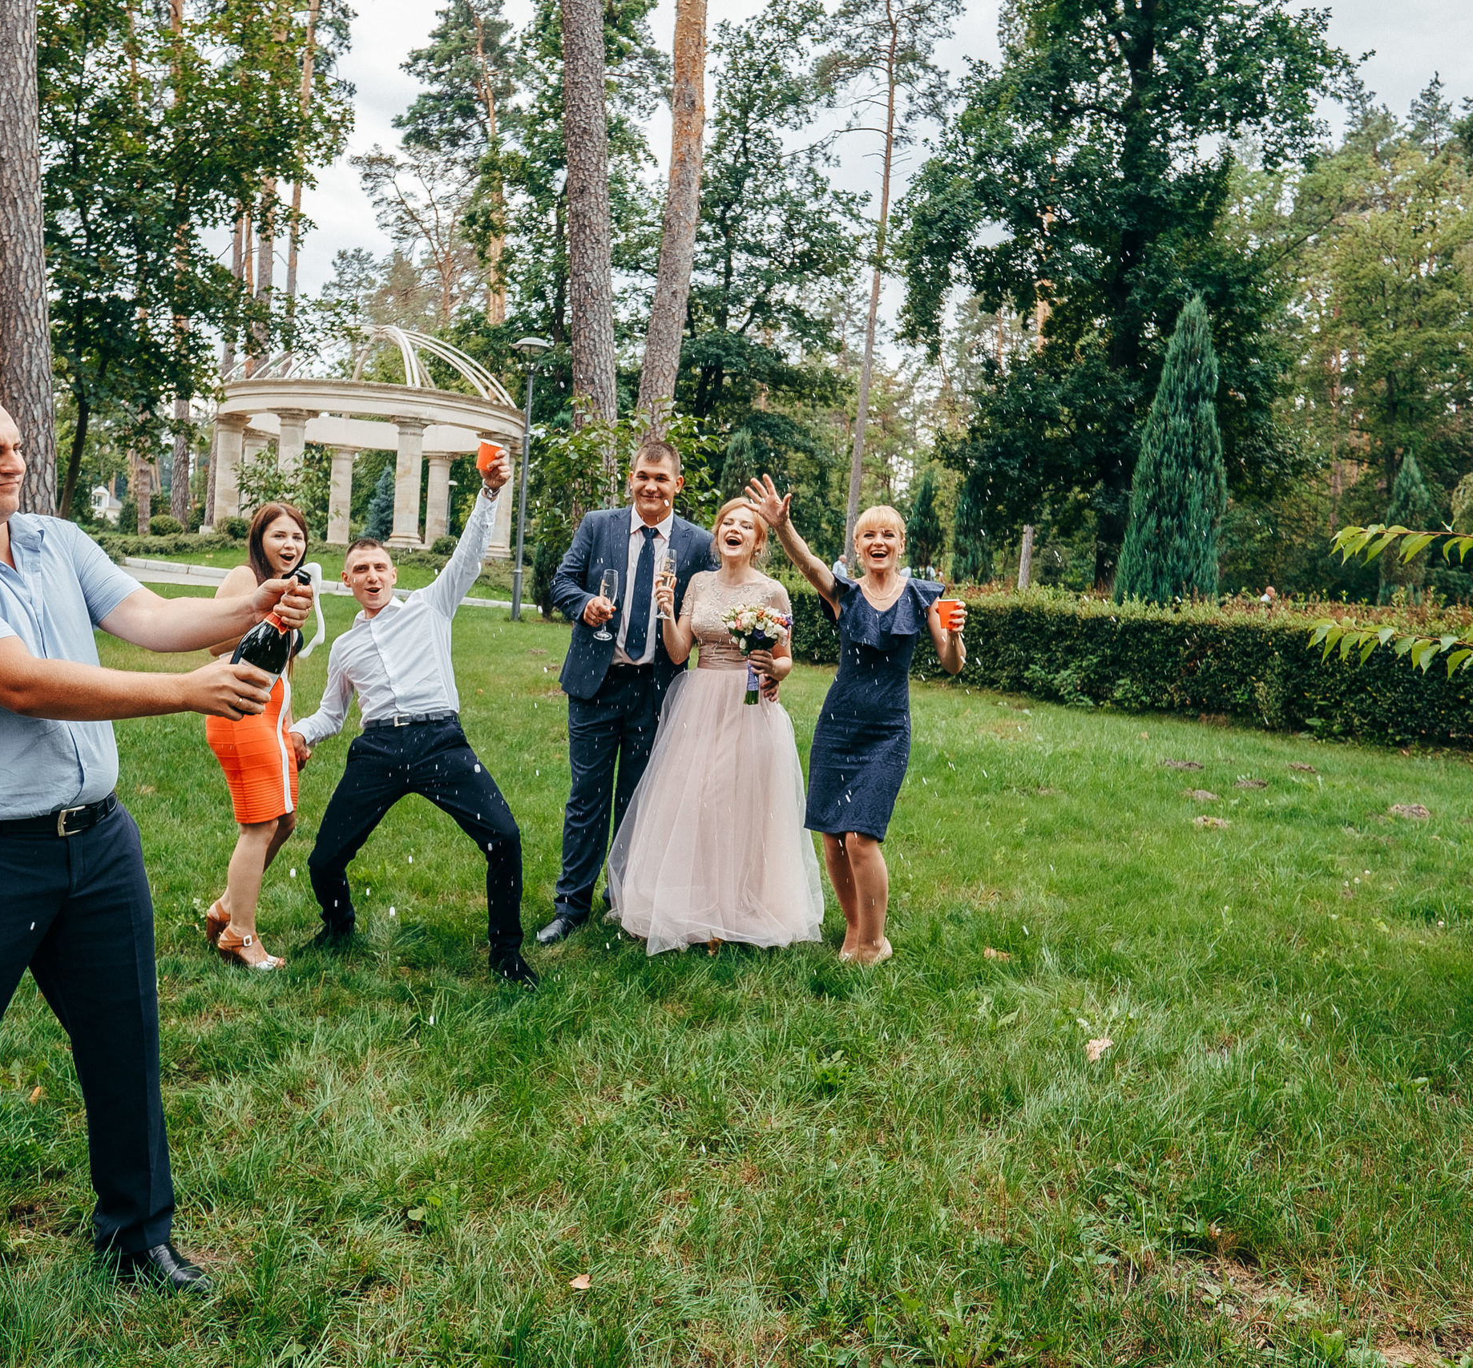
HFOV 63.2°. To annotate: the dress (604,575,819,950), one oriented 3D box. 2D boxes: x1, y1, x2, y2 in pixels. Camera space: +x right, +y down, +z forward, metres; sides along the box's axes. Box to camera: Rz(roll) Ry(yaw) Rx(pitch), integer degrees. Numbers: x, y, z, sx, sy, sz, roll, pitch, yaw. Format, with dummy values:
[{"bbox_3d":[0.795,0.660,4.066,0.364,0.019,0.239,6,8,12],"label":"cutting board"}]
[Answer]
[{"bbox_3d":[-0.065,0.235,4.647,0.820,1.390,0.760,3,6,2],"label":"dress"}]

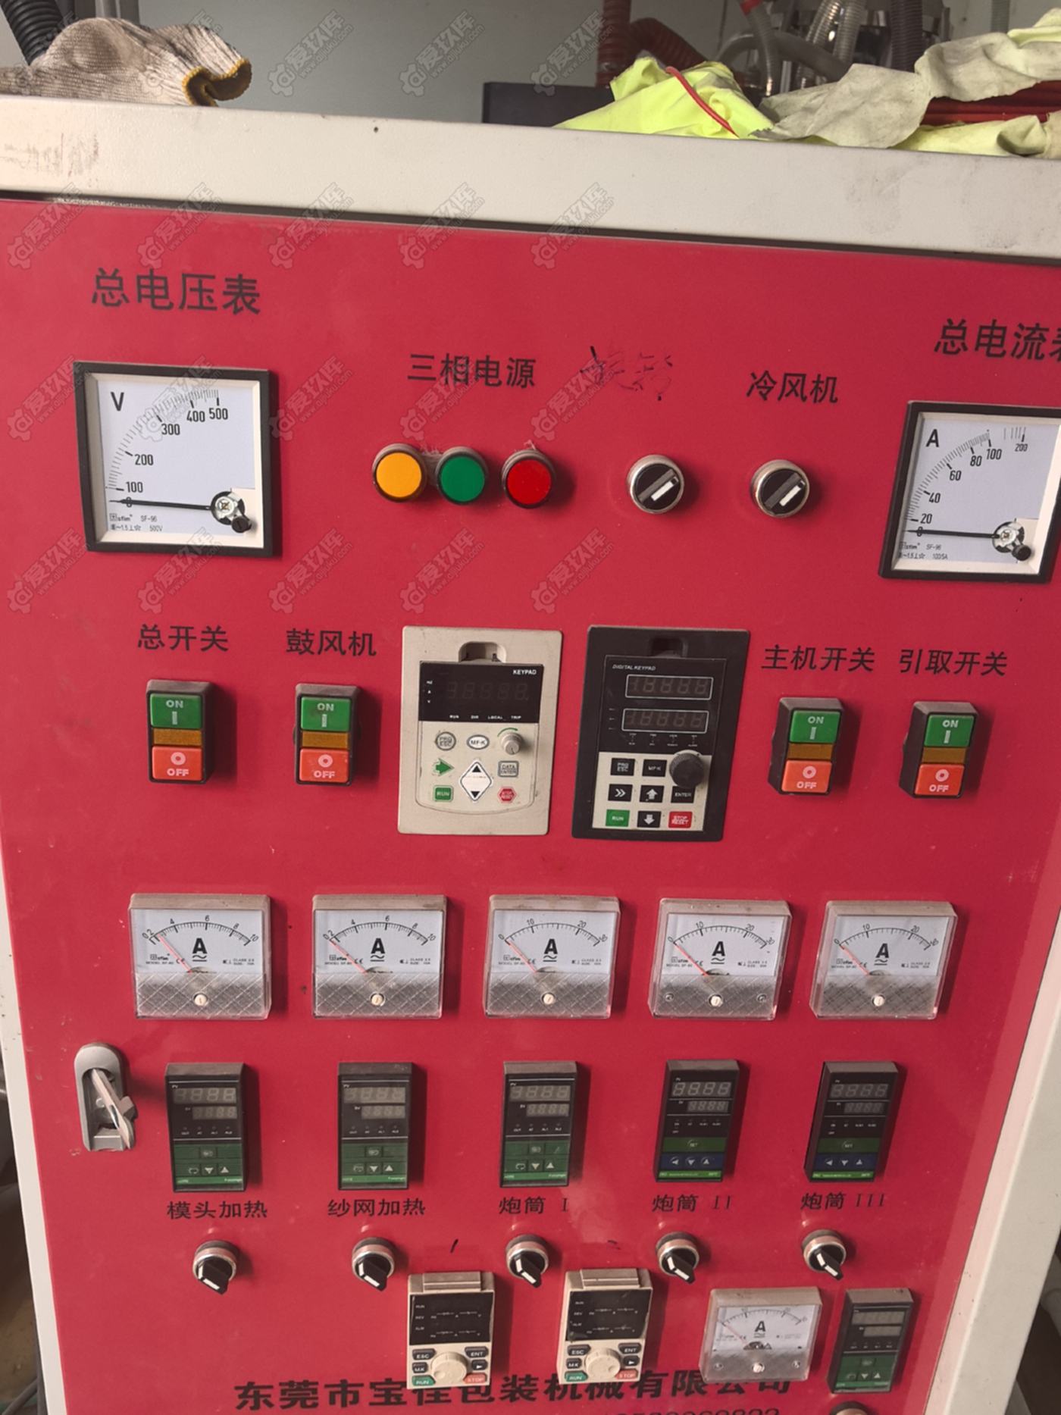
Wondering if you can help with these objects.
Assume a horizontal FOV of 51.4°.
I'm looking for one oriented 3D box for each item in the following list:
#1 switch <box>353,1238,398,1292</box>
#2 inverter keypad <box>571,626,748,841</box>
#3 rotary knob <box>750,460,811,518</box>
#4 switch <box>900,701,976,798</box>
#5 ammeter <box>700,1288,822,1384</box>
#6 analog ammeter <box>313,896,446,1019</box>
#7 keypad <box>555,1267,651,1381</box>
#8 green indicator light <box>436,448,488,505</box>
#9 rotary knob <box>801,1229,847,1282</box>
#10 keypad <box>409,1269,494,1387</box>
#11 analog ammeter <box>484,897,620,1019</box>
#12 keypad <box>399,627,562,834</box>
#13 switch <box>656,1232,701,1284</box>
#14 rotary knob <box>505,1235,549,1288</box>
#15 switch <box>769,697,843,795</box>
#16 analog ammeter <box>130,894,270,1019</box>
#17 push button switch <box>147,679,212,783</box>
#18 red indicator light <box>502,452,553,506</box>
[{"bbox_3d":[-0.111,0.396,0.780,0.030,0.030,0.024,2,21,-5],"label":"switch"},{"bbox_3d":[0.077,0.020,0.654,0.094,0.136,0.017,2,21,-5],"label":"inverter keypad"},{"bbox_3d":[0.138,-0.118,0.603,0.030,0.030,0.023,2,20,-5],"label":"rotary knob"},{"bbox_3d":[0.247,0.026,0.667,0.031,0.055,0.021,2,21,-5],"label":"switch"},{"bbox_3d":[0.175,0.477,0.838,0.080,0.079,0.015,2,21,-5],"label":"ammeter"},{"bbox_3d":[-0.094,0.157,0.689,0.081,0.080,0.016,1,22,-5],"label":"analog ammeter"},{"bbox_3d":[0.055,0.464,0.821,0.061,0.097,0.019,1,22,-5],"label":"keypad"},{"bbox_3d":[-0.037,-0.124,0.590,0.029,0.029,0.017,2,20,-5],"label":"green indicator light"},{"bbox_3d":[0.218,0.403,0.808,0.030,0.030,0.024,2,21,-5],"label":"rotary knob"},{"bbox_3d":[-0.058,0.455,0.801,0.061,0.093,0.021,2,20,-5],"label":"keypad"},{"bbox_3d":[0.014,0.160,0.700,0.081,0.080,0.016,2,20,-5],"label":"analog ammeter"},{"bbox_3d":[-0.030,0.018,0.646,0.090,0.130,0.015,2,21,-5],"label":"keypad"},{"bbox_3d":[0.107,0.397,0.791,0.029,0.029,0.024,2,20,-5],"label":"switch"},{"bbox_3d":[-0.002,0.394,0.781,0.029,0.029,0.024,2,20,-5],"label":"rotary knob"},{"bbox_3d":[0.166,0.024,0.661,0.034,0.055,0.018,2,20,-5],"label":"switch"},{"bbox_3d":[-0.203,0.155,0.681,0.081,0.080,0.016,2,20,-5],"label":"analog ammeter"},{"bbox_3d":[-0.199,0.014,0.628,0.031,0.055,0.021,2,21,-5],"label":"push button switch"},{"bbox_3d":[0.000,-0.122,0.595,0.029,0.029,0.014,2,21,-5],"label":"red indicator light"}]

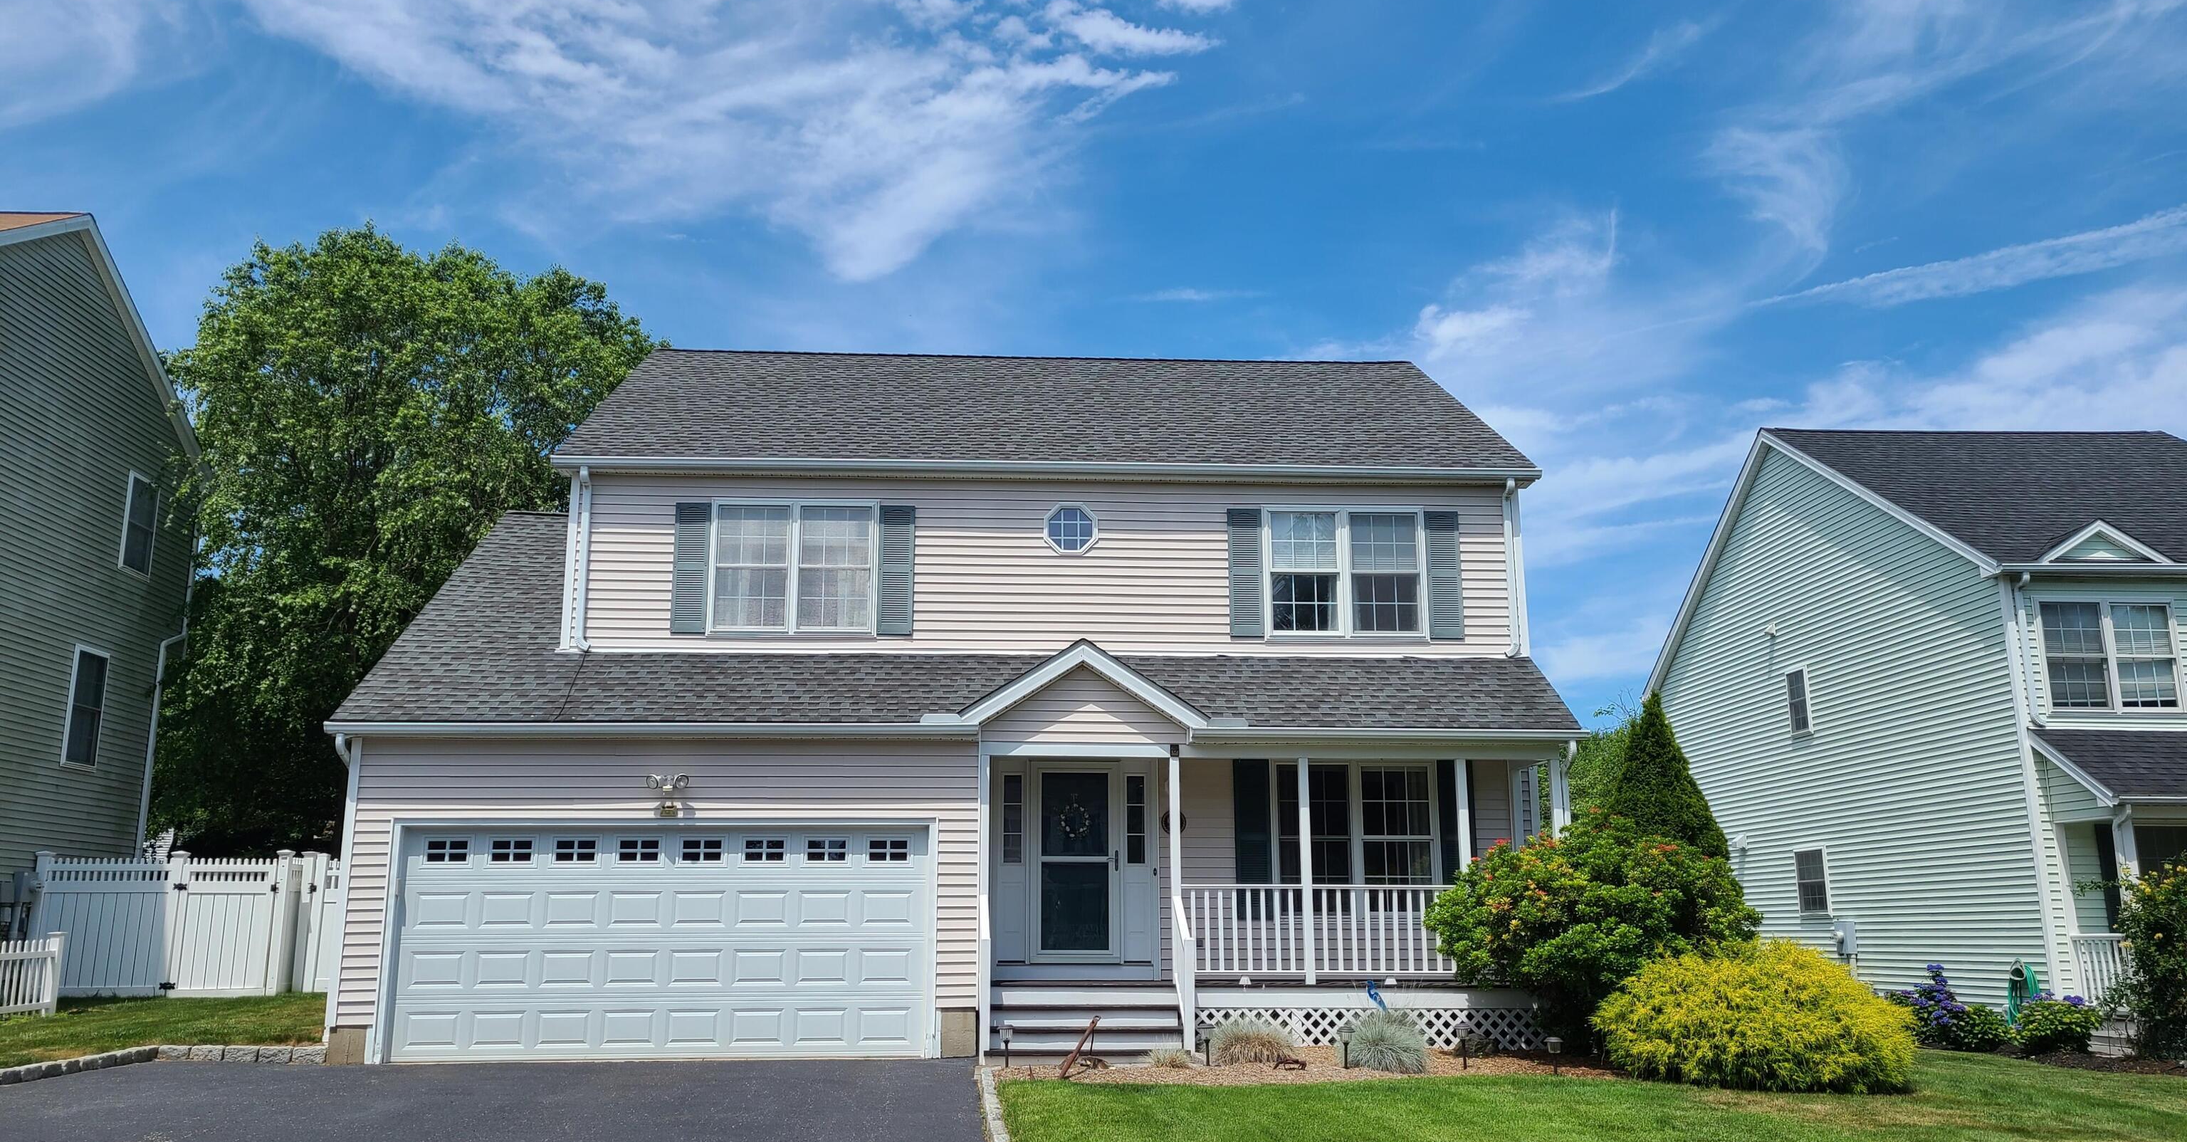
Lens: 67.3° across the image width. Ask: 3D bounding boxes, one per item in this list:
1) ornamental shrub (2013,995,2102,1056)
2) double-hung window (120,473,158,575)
[{"bbox_3d":[10.831,5.119,18.444,0.920,0.680,0.900,1,-13,-4],"label":"ornamental shrub"},{"bbox_3d":[-14.110,-0.650,24.345,0.120,1.450,0.950,1,-13,-4],"label":"double-hung window"}]

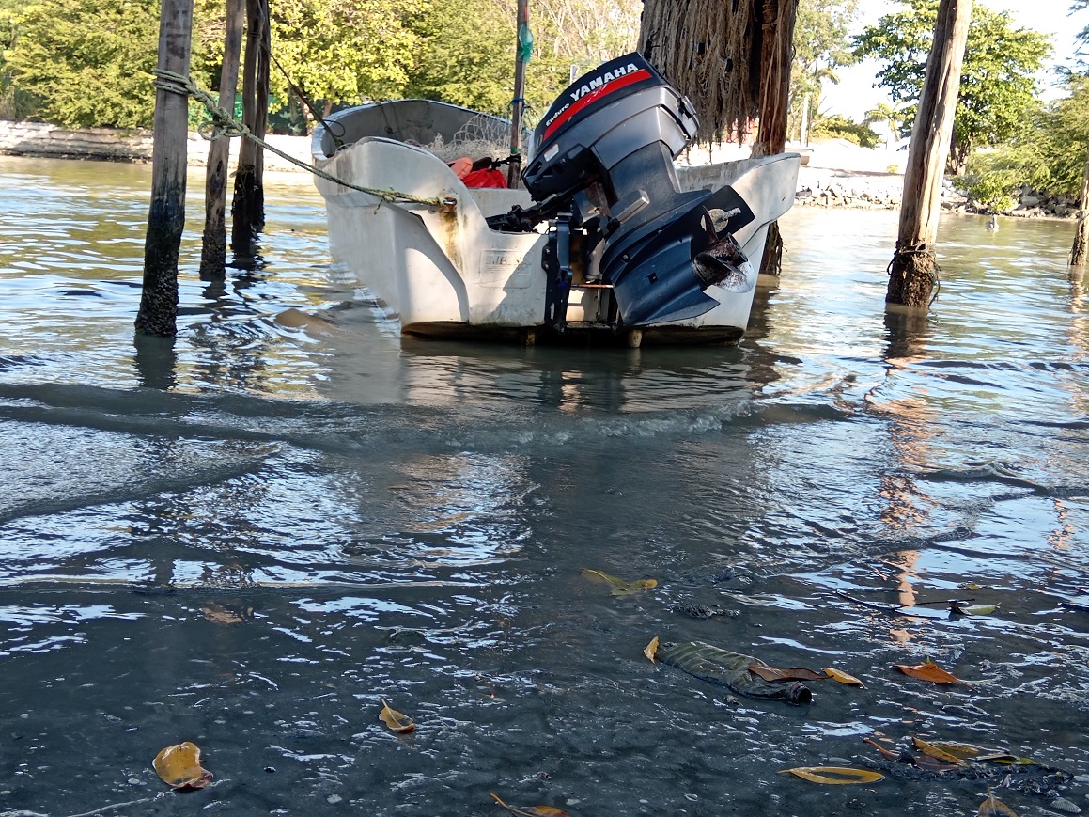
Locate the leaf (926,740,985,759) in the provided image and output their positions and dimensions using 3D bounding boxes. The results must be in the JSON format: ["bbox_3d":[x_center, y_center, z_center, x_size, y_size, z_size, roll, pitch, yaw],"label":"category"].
[{"bbox_3d":[0.452,0.374,1.658,0.062,0.013,0.030,6,10,17],"label":"leaf"}]

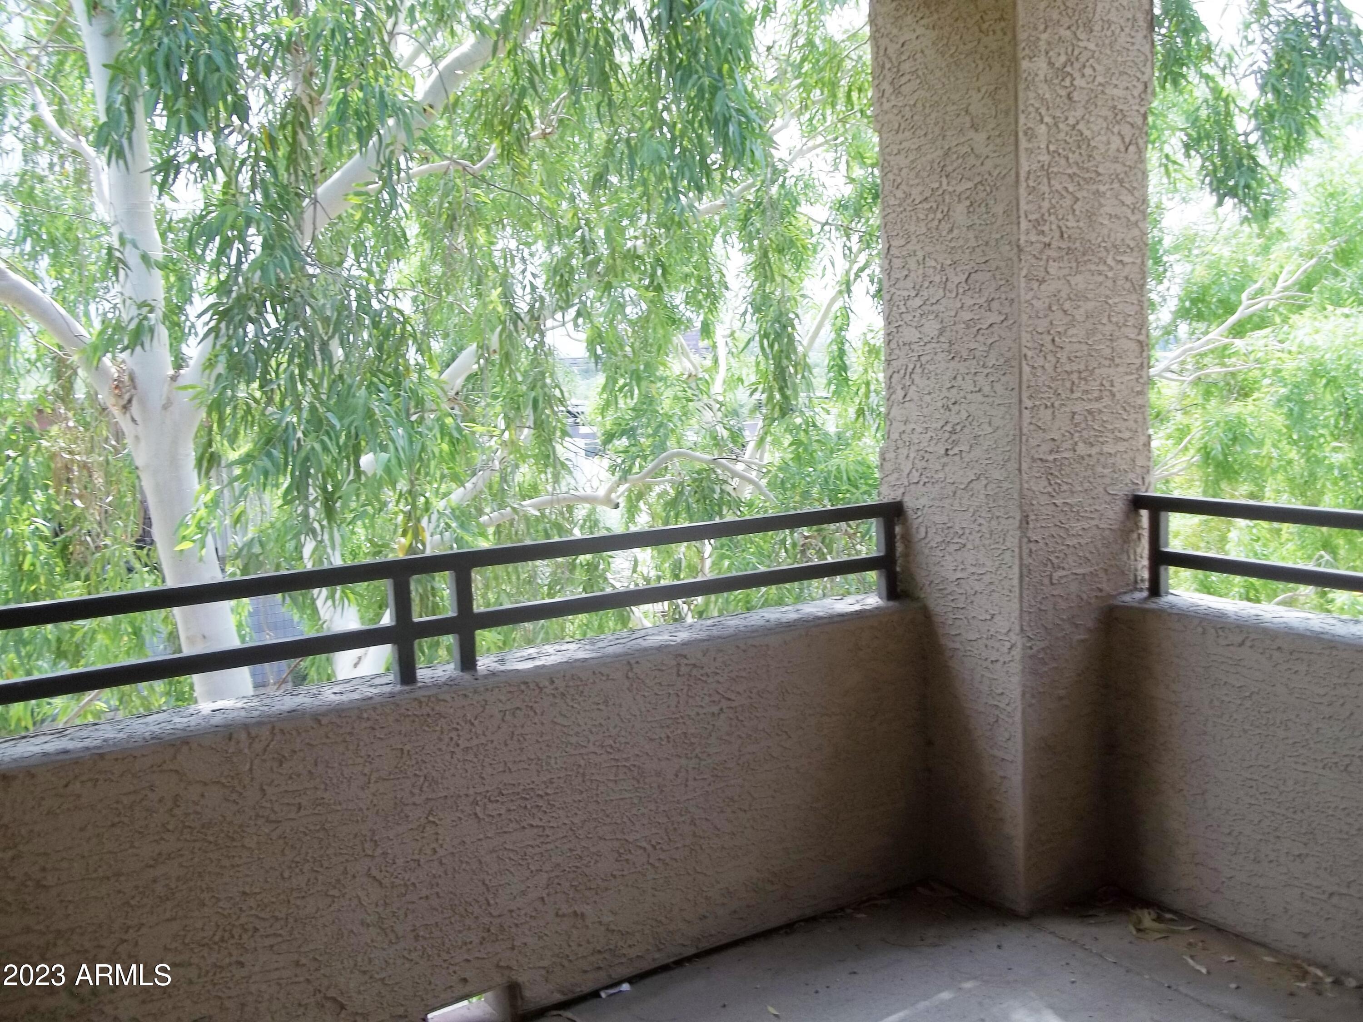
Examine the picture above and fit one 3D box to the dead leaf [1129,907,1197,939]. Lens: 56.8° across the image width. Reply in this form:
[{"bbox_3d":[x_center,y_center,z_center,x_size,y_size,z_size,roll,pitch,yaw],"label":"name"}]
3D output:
[{"bbox_3d":[1.224,1.053,3.213,0.144,0.037,0.097,-1,7,12],"label":"dead leaf"}]

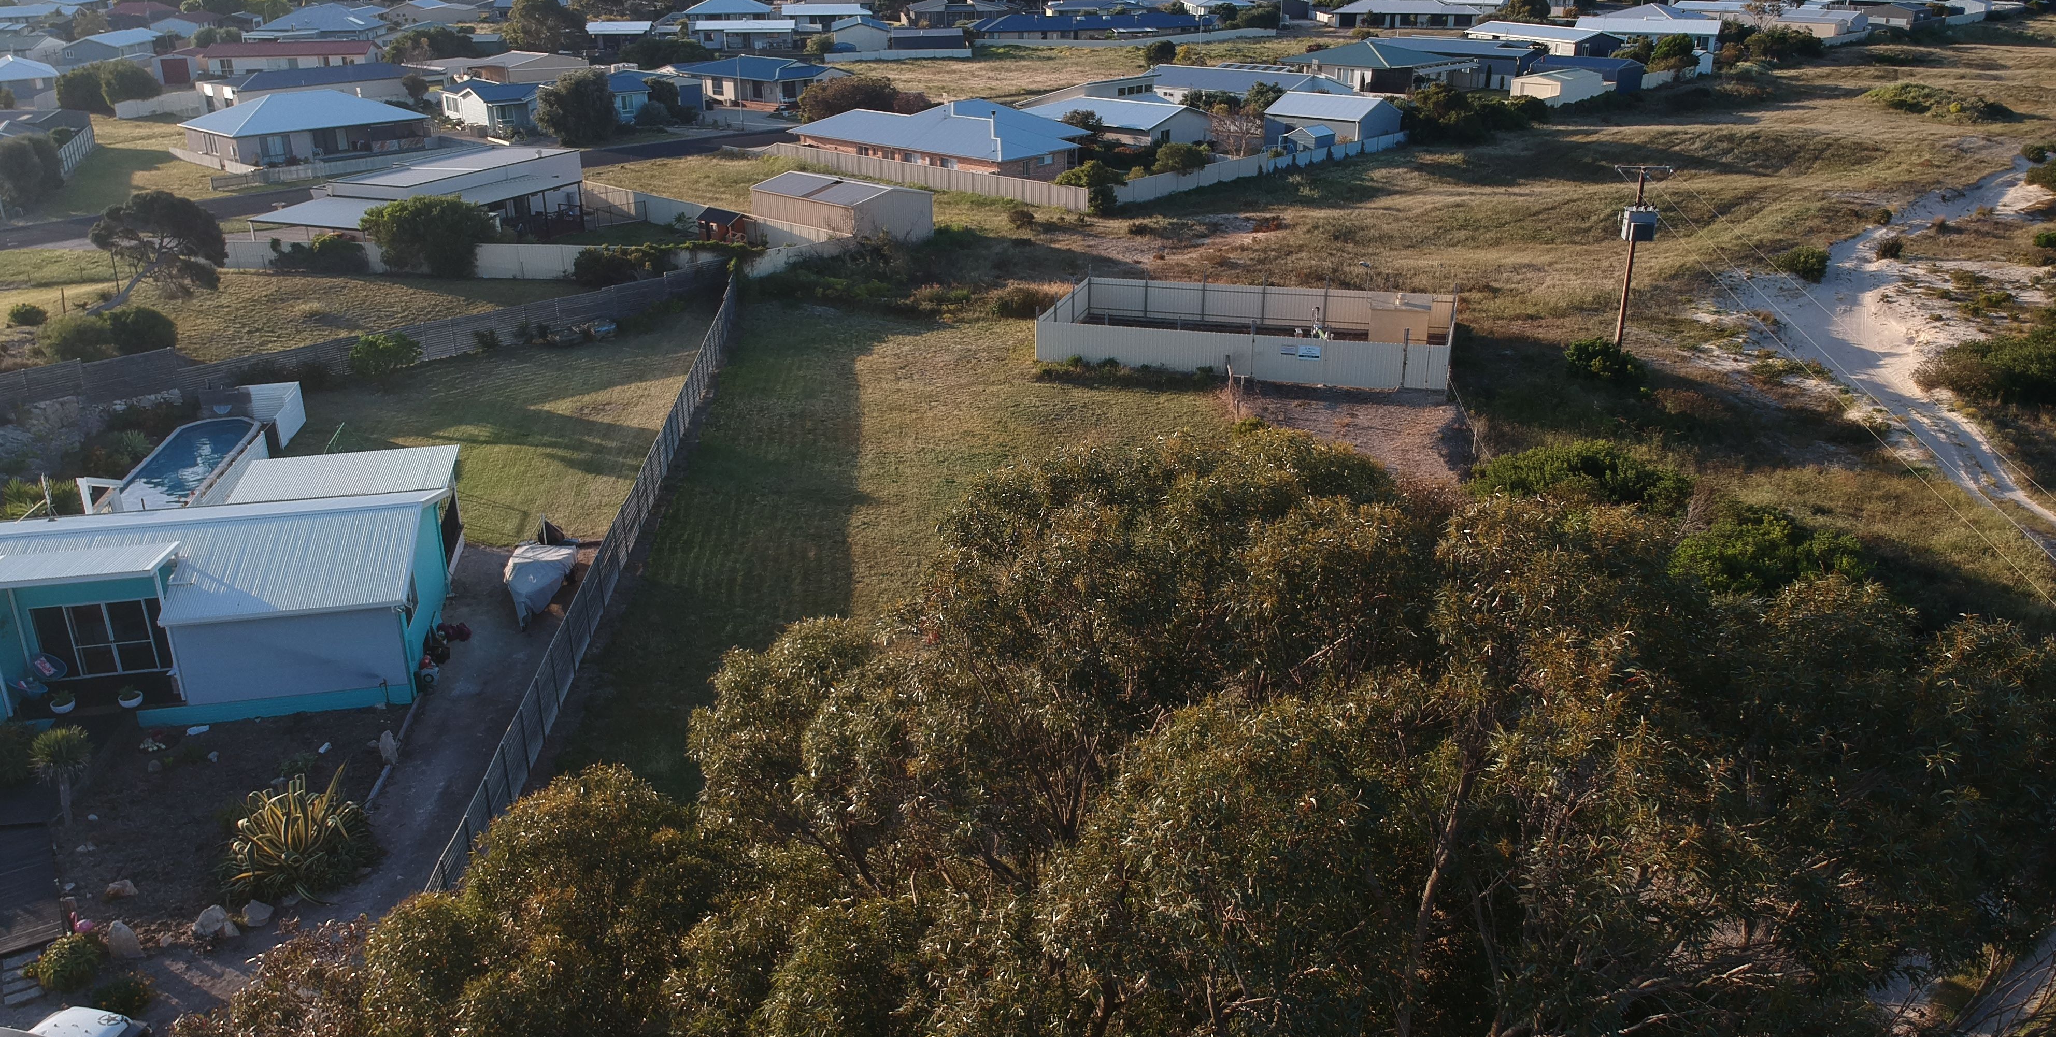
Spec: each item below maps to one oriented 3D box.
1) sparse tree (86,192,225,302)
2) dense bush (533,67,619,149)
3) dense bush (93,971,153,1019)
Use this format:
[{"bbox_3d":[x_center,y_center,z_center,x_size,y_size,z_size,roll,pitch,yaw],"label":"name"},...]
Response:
[{"bbox_3d":[-44.046,-13.688,75.084,6.300,6.100,5.200,-13,25,-28],"label":"sparse tree"},{"bbox_3d":[-40.382,-36.791,132.937,7.023,6.787,7.023,-7,23,-15],"label":"dense bush"},{"bbox_3d":[-16.789,8.846,27.549,1.016,0.537,0.914,-17,27,-34],"label":"dense bush"}]

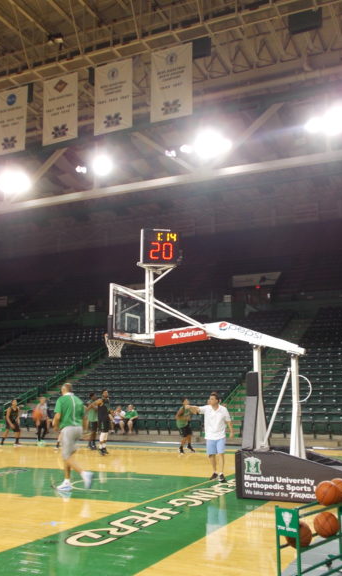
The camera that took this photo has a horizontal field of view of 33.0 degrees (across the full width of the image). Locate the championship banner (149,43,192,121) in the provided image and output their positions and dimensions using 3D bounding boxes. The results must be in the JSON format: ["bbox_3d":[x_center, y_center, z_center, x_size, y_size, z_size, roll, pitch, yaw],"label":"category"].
[{"bbox_3d":[0.020,-8.326,23.450,1.840,3.060,0.040,-5,-12,24],"label":"championship banner"}]

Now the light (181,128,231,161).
[{"bbox_3d":[2.031,-8.446,33.948,2.900,1.600,0.800,-5,-13,24],"label":"light"}]

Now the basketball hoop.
[{"bbox_3d":[-1.175,1.244,12.377,0.480,0.450,0.460,0,-11,0],"label":"basketball hoop"}]

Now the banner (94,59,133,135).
[{"bbox_3d":[-3.305,-10.933,33.127,2.513,4.246,0.050,-5,-13,24],"label":"banner"}]

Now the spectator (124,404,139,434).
[{"bbox_3d":[-1.682,5.600,24.556,0.600,1.220,0.800,-5,-12,24],"label":"spectator"}]

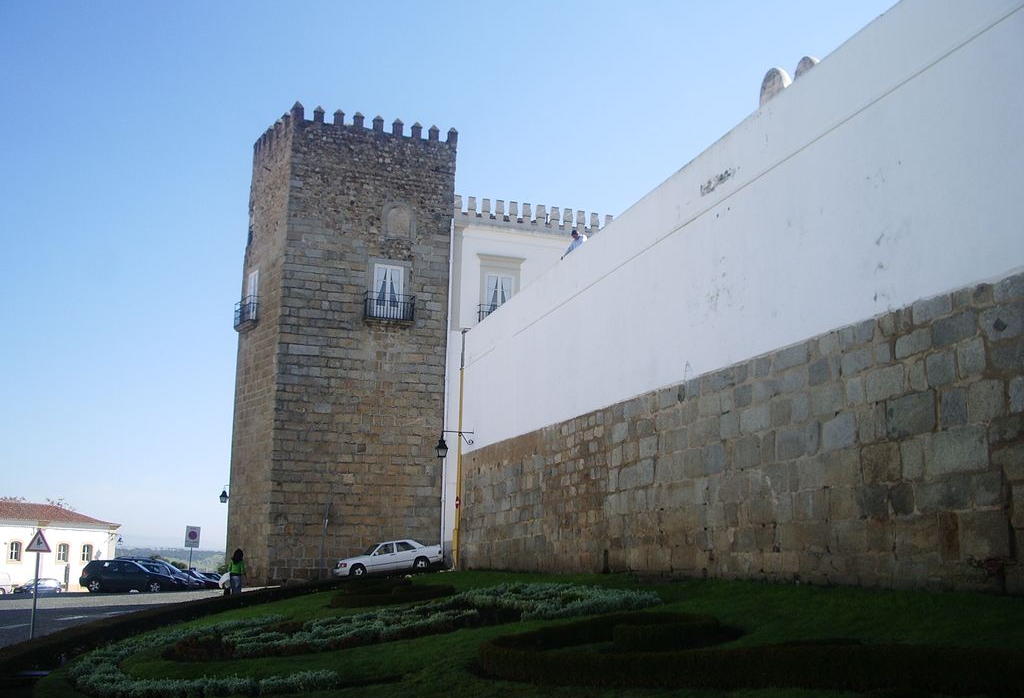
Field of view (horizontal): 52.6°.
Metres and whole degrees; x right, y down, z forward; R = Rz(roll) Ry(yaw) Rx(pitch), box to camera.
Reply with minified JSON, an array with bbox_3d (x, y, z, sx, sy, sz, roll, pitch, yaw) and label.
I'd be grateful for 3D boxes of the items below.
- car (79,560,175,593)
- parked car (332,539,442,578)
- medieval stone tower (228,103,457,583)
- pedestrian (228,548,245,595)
[{"bbox_3d":[-17.339,10.313,46.908,4.050,1.450,1.710,5,-11,-19],"label":"car"},{"bbox_3d":[-5.206,8.756,43.339,4.480,1.400,1.700,-3,-9,-22],"label":"parked car"},{"bbox_3d":[-8.162,0.333,49.945,8.400,21.900,7.600,5,-11,-21],"label":"medieval stone tower"},{"bbox_3d":[-8.414,6.953,31.648,0.500,1.650,0.350,6,-12,-26],"label":"pedestrian"}]

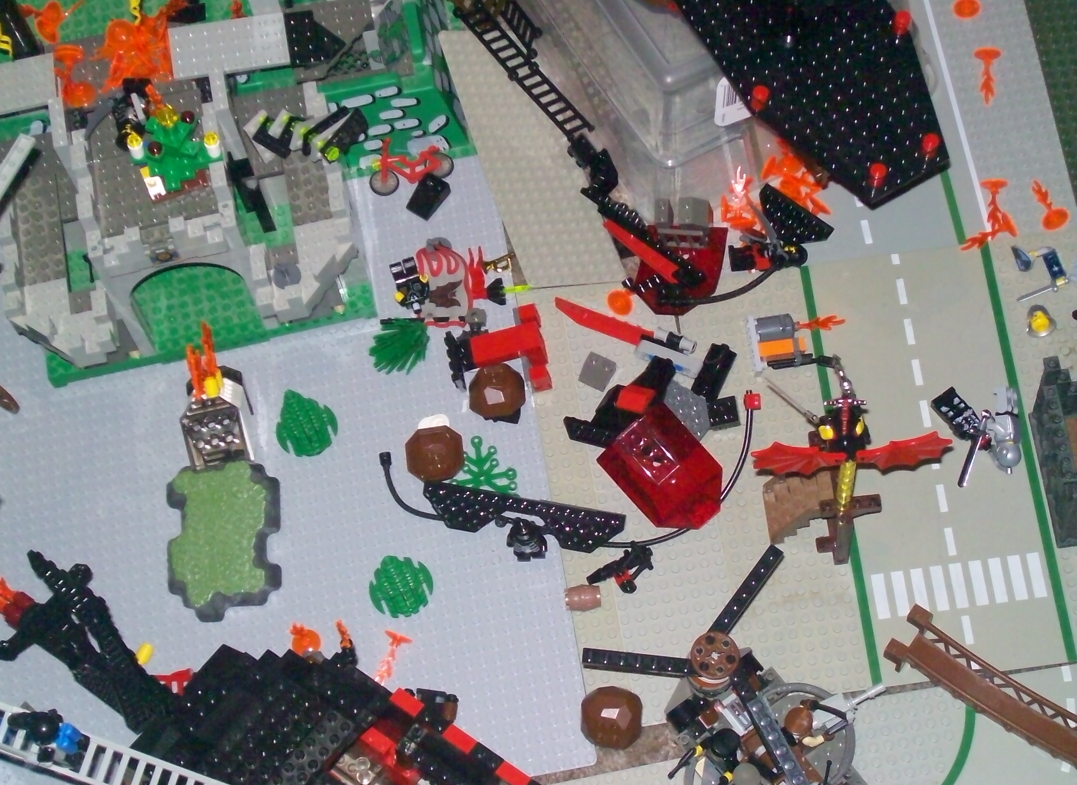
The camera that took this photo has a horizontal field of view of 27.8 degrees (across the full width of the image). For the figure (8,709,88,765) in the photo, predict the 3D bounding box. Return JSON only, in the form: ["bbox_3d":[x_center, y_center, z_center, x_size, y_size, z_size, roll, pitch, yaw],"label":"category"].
[{"bbox_3d":[-0.260,0.183,1.155,0.031,0.035,0.024,17,69,13],"label":"figure"}]

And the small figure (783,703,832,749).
[{"bbox_3d":[0.138,0.172,1.120,0.022,0.040,0.024,-17,65,-1],"label":"small figure"}]

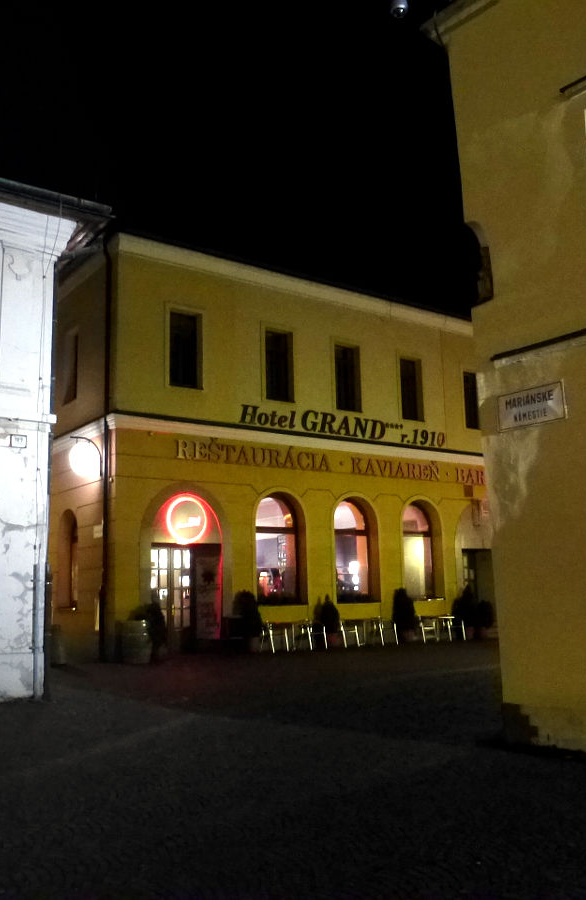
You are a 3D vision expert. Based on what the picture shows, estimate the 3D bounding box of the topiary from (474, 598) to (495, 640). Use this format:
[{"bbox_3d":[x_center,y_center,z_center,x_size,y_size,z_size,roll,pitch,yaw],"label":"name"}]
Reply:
[{"bbox_3d":[6.035,5.373,26.422,0.640,1.290,0.640,-2,-11,0],"label":"topiary"}]

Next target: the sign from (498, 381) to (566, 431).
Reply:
[{"bbox_3d":[2.474,-0.443,8.705,0.030,0.386,0.773,8,-15,-41],"label":"sign"}]

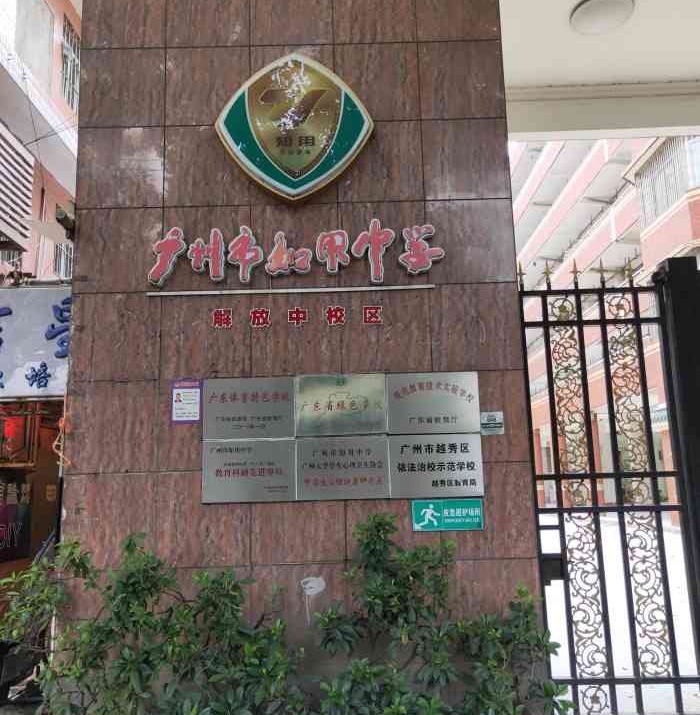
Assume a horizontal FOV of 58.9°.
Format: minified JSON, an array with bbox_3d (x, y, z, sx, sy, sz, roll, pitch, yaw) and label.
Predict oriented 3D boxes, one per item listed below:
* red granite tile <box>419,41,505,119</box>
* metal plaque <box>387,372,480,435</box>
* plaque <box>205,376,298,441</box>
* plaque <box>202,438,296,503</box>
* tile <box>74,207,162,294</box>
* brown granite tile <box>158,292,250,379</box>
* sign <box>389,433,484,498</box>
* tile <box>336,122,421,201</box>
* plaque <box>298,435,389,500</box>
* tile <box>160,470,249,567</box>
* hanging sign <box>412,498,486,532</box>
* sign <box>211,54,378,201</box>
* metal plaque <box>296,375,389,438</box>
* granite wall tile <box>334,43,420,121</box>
[{"bbox_3d":[0.766,-1.901,4.268,0.580,0.576,0.030,-1,-8,0],"label":"red granite tile"},{"bbox_3d":[0.546,0.297,4.051,0.600,0.400,0.020,-2,-8,0],"label":"metal plaque"},{"bbox_3d":[-0.659,0.330,4.042,0.600,0.400,0.020,-2,-8,0],"label":"plaque"},{"bbox_3d":[-0.625,0.713,3.861,0.585,0.382,0.020,-1,-8,0],"label":"plaque"},{"bbox_3d":[-1.573,-0.726,4.216,0.600,0.596,0.020,-2,-8,0],"label":"tile"},{"bbox_3d":[-0.957,-0.153,4.133,0.600,0.596,0.020,-2,-8,0],"label":"brown granite tile"},{"bbox_3d":[0.555,0.696,3.992,0.600,0.400,0.020,-2,-8,0],"label":"sign"},{"bbox_3d":[0.210,-1.363,4.316,0.600,0.596,0.020,-2,-8,0],"label":"tile"},{"bbox_3d":[-0.039,0.696,3.865,0.578,0.382,0.020,-1,-8,0],"label":"plaque"},{"bbox_3d":[-0.898,0.991,3.846,0.580,0.576,0.030,-1,-8,0],"label":"tile"},{"bbox_3d":[0.625,1.005,3.950,0.451,0.194,0.012,-2,-8,0],"label":"hanging sign"},{"bbox_3d":[-0.387,-1.604,4.299,1.106,1.058,0.080,-2,-8,0],"label":"sign"},{"bbox_3d":[-0.054,0.309,4.047,0.600,0.400,0.020,-2,-8,0],"label":"metal plaque"},{"bbox_3d":[0.186,-1.886,4.266,0.580,0.576,0.030,-1,-8,0],"label":"granite wall tile"}]

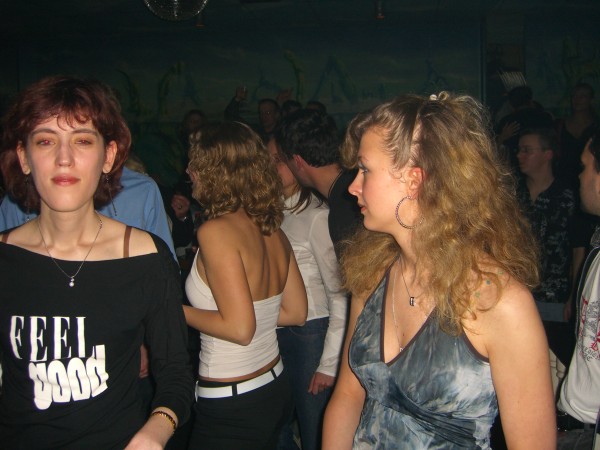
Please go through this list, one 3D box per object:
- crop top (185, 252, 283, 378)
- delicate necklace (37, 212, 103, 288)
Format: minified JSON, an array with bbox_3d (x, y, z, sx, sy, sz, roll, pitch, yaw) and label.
[{"bbox_3d":[-0.188,0.226,1.860,0.230,0.365,0.290,1,4,34],"label":"crop top"},{"bbox_3d":[-0.411,0.034,1.190,0.118,0.150,0.120,-2,4,-18],"label":"delicate necklace"}]

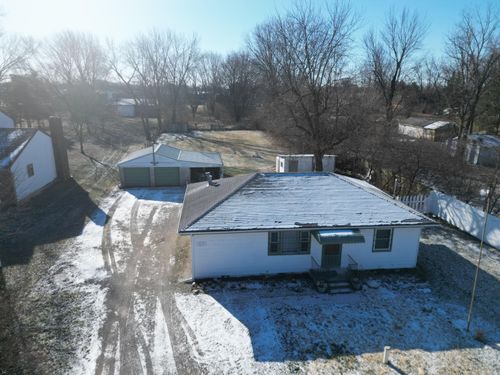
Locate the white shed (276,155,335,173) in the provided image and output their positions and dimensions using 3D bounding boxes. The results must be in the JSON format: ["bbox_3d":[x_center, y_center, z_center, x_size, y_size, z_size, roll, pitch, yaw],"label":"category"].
[{"bbox_3d":[6.352,-2.549,40.127,5.830,2.650,3.800,-1,16,-7],"label":"white shed"}]

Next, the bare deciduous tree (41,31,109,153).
[{"bbox_3d":[-25.535,-13.875,51.609,9.890,17.510,9.390,-1,16,-7],"label":"bare deciduous tree"}]

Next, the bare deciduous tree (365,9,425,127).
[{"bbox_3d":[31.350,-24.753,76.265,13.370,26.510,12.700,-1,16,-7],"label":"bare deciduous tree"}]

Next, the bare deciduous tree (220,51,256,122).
[{"bbox_3d":[-3.484,-30.178,104.593,10.720,20.860,10.190,-1,16,-7],"label":"bare deciduous tree"}]

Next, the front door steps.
[{"bbox_3d":[4.410,4.779,17.863,2.350,0.500,1.650,-1,16,-7],"label":"front door steps"}]

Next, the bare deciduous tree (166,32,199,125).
[{"bbox_3d":[-18.687,-30.111,96.991,8.840,24.470,8.390,-1,16,-7],"label":"bare deciduous tree"}]

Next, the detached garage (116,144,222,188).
[{"bbox_3d":[-8.326,-2.638,38.097,10.610,3.570,6.320,-1,16,-7],"label":"detached garage"}]

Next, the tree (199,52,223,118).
[{"bbox_3d":[-12.931,-33.185,114.287,7.820,21.200,7.430,-1,16,-7],"label":"tree"}]

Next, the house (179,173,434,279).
[{"bbox_3d":[2.689,1.471,21.536,13.270,4.850,8.670,-1,16,-7],"label":"house"}]

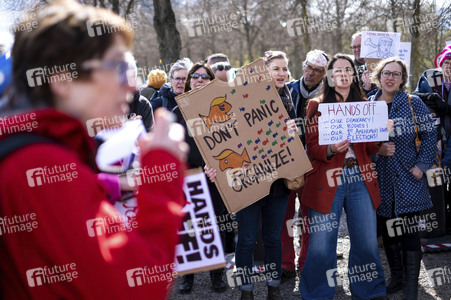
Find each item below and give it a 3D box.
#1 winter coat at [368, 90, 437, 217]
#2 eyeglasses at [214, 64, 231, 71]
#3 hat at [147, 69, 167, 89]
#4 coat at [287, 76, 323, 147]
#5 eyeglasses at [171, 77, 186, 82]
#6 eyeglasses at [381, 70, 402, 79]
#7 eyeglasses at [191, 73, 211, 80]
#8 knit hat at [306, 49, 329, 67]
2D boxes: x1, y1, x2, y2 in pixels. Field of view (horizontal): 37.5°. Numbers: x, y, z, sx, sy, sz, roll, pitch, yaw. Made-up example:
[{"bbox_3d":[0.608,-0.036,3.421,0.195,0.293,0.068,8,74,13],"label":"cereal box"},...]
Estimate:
[{"bbox_3d":[1.227,0.021,4.680,0.530,0.860,0.360,2,5,20],"label":"winter coat"},{"bbox_3d":[-0.022,-0.709,5.720,0.143,0.045,0.140,-2,5,-25],"label":"eyeglasses"},{"bbox_3d":[-0.728,-0.760,7.100,0.210,0.200,0.230,-1,5,-18],"label":"hat"},{"bbox_3d":[0.629,-0.159,5.150,0.530,0.760,0.330,1,5,18],"label":"coat"},{"bbox_3d":[-0.357,-0.566,5.300,0.140,0.042,0.140,-1,4,-9],"label":"eyeglasses"},{"bbox_3d":[1.166,-0.524,4.616,0.140,0.047,0.142,8,9,19],"label":"eyeglasses"},{"bbox_3d":[-0.187,-0.558,5.020,0.143,0.045,0.140,0,6,0],"label":"eyeglasses"},{"bbox_3d":[0.692,-0.698,5.020,0.190,0.140,0.210,17,9,23],"label":"knit hat"}]

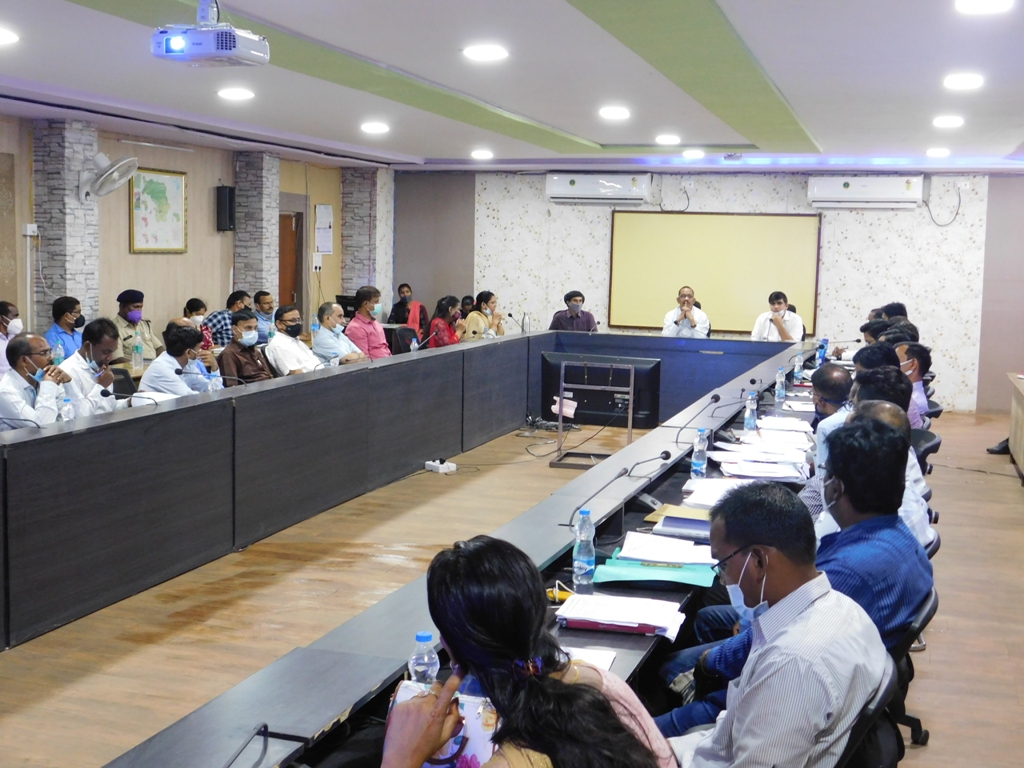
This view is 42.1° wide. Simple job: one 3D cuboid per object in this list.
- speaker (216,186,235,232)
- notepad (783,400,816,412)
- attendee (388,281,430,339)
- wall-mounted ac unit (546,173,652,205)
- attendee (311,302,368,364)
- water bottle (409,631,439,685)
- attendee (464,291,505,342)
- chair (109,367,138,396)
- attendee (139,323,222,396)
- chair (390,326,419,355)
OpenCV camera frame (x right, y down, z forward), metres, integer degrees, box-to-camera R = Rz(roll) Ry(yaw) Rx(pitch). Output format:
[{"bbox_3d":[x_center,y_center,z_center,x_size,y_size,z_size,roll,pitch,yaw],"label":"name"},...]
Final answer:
[{"bbox_3d":[-2.701,-1.643,12.528,0.125,0.410,0.170,4,6,22],"label":"speaker"},{"bbox_3d":[1.730,0.136,7.918,0.220,0.016,0.350,3,6,18],"label":"notepad"},{"bbox_3d":[-1.157,-0.491,14.811,0.500,1.237,0.700,0,6,-12],"label":"attendee"},{"bbox_3d":[0.946,-2.121,14.530,1.110,0.327,0.220,3,6,18],"label":"wall-mounted ac unit"},{"bbox_3d":[-1.125,-0.002,10.053,0.720,1.211,0.500,2,6,10],"label":"attendee"},{"bbox_3d":[-0.168,0.574,2.527,0.063,0.210,0.063,3,6,18],"label":"water bottle"},{"bbox_3d":[-0.119,-0.276,12.771,0.720,1.223,0.450,2,6,10],"label":"attendee"},{"bbox_3d":[-2.095,0.386,7.695,0.600,0.900,0.580,3,6,18],"label":"chair"},{"bbox_3d":[-1.813,0.244,7.766,0.750,1.179,0.500,3,6,13],"label":"attendee"},{"bbox_3d":[-0.706,-0.043,11.991,0.600,0.900,0.580,3,6,18],"label":"chair"}]

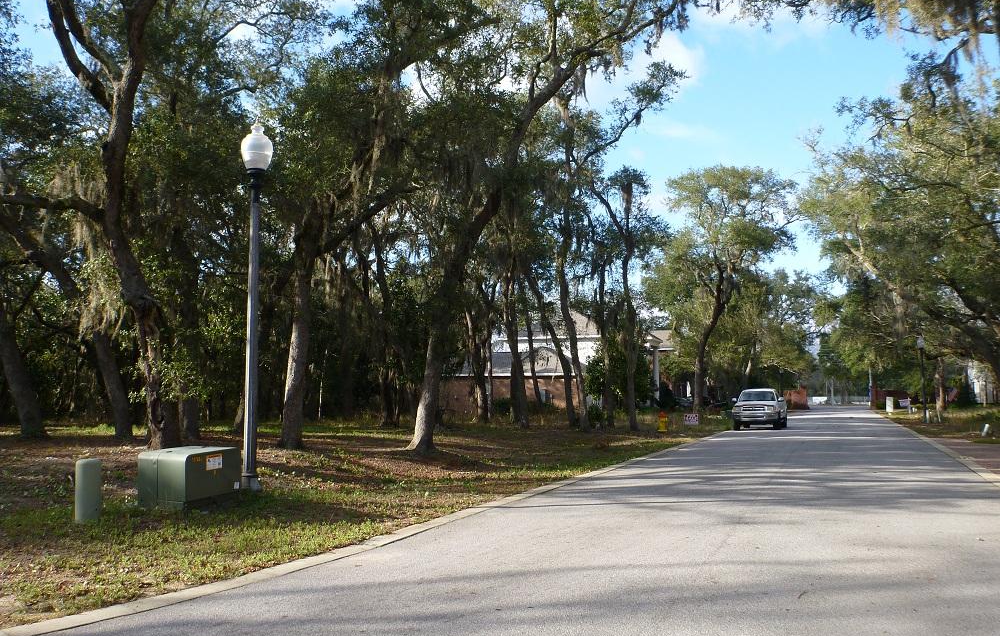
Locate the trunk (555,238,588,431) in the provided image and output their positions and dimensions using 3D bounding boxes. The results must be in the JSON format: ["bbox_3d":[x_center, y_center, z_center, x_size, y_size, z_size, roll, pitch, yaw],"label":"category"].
[{"bbox_3d":[2.831,0.602,31.585,1.241,7.438,0.800,-1,-6,5],"label":"trunk"}]

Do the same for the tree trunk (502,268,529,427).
[{"bbox_3d":[0.671,1.245,35.041,1.125,6.938,0.800,-1,-5,1],"label":"tree trunk"}]

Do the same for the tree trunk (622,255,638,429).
[{"bbox_3d":[5.008,0.983,31.045,0.605,6.687,0.500,-1,-6,9],"label":"tree trunk"}]

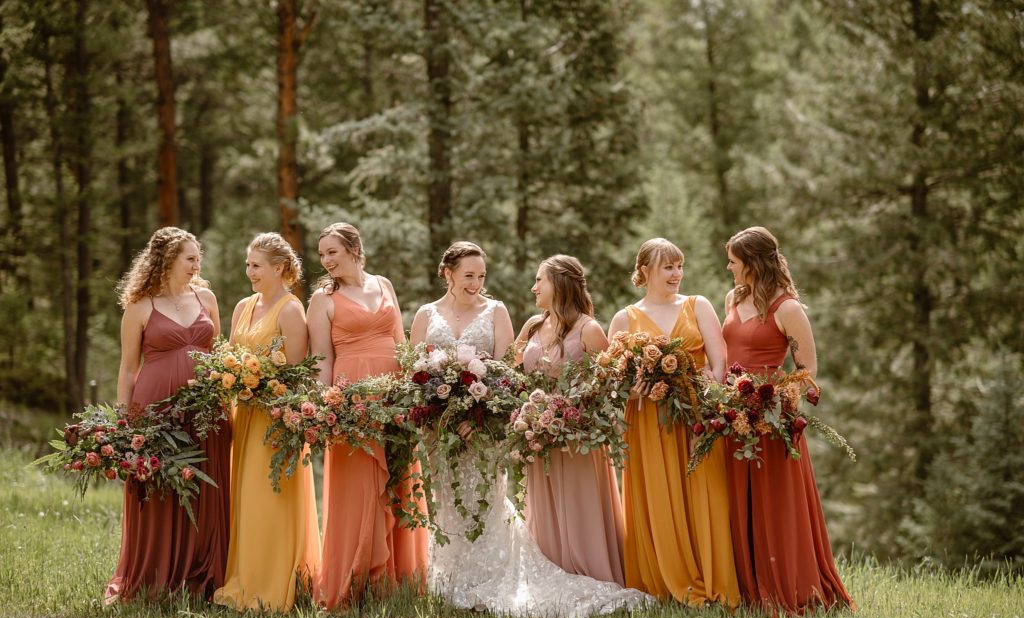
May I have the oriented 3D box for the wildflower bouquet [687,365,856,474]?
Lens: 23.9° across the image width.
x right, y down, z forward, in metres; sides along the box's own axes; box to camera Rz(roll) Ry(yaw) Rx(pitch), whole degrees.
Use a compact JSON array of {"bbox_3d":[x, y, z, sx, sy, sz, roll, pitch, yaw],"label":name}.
[{"bbox_3d":[1.095,0.466,10.200,0.700,0.455,0.400,0,1,15],"label":"wildflower bouquet"}]

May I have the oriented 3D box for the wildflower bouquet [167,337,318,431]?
[{"bbox_3d":[-1.160,0.321,10.400,0.640,0.396,0.380,0,1,-5],"label":"wildflower bouquet"}]

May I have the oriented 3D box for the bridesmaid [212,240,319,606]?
[{"bbox_3d":[-1.082,0.507,10.650,0.490,1.688,0.480,0,1,32],"label":"bridesmaid"}]

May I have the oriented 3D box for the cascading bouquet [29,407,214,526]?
[{"bbox_3d":[-1.688,0.676,10.500,0.770,0.511,0.420,0,1,-12],"label":"cascading bouquet"}]

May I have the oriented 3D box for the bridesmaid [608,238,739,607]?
[{"bbox_3d":[0.715,0.511,10.700,0.570,1.647,0.500,0,1,-8],"label":"bridesmaid"}]

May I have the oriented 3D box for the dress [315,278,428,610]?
[{"bbox_3d":[-0.622,0.609,10.700,0.500,1.488,0.460,0,1,-25],"label":"dress"}]

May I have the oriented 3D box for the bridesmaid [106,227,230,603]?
[{"bbox_3d":[-1.535,0.480,10.800,0.550,1.698,0.480,0,1,-27],"label":"bridesmaid"}]

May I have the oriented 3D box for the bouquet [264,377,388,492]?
[{"bbox_3d":[-0.798,0.540,10.400,0.540,0.499,0.370,0,1,-8],"label":"bouquet"}]

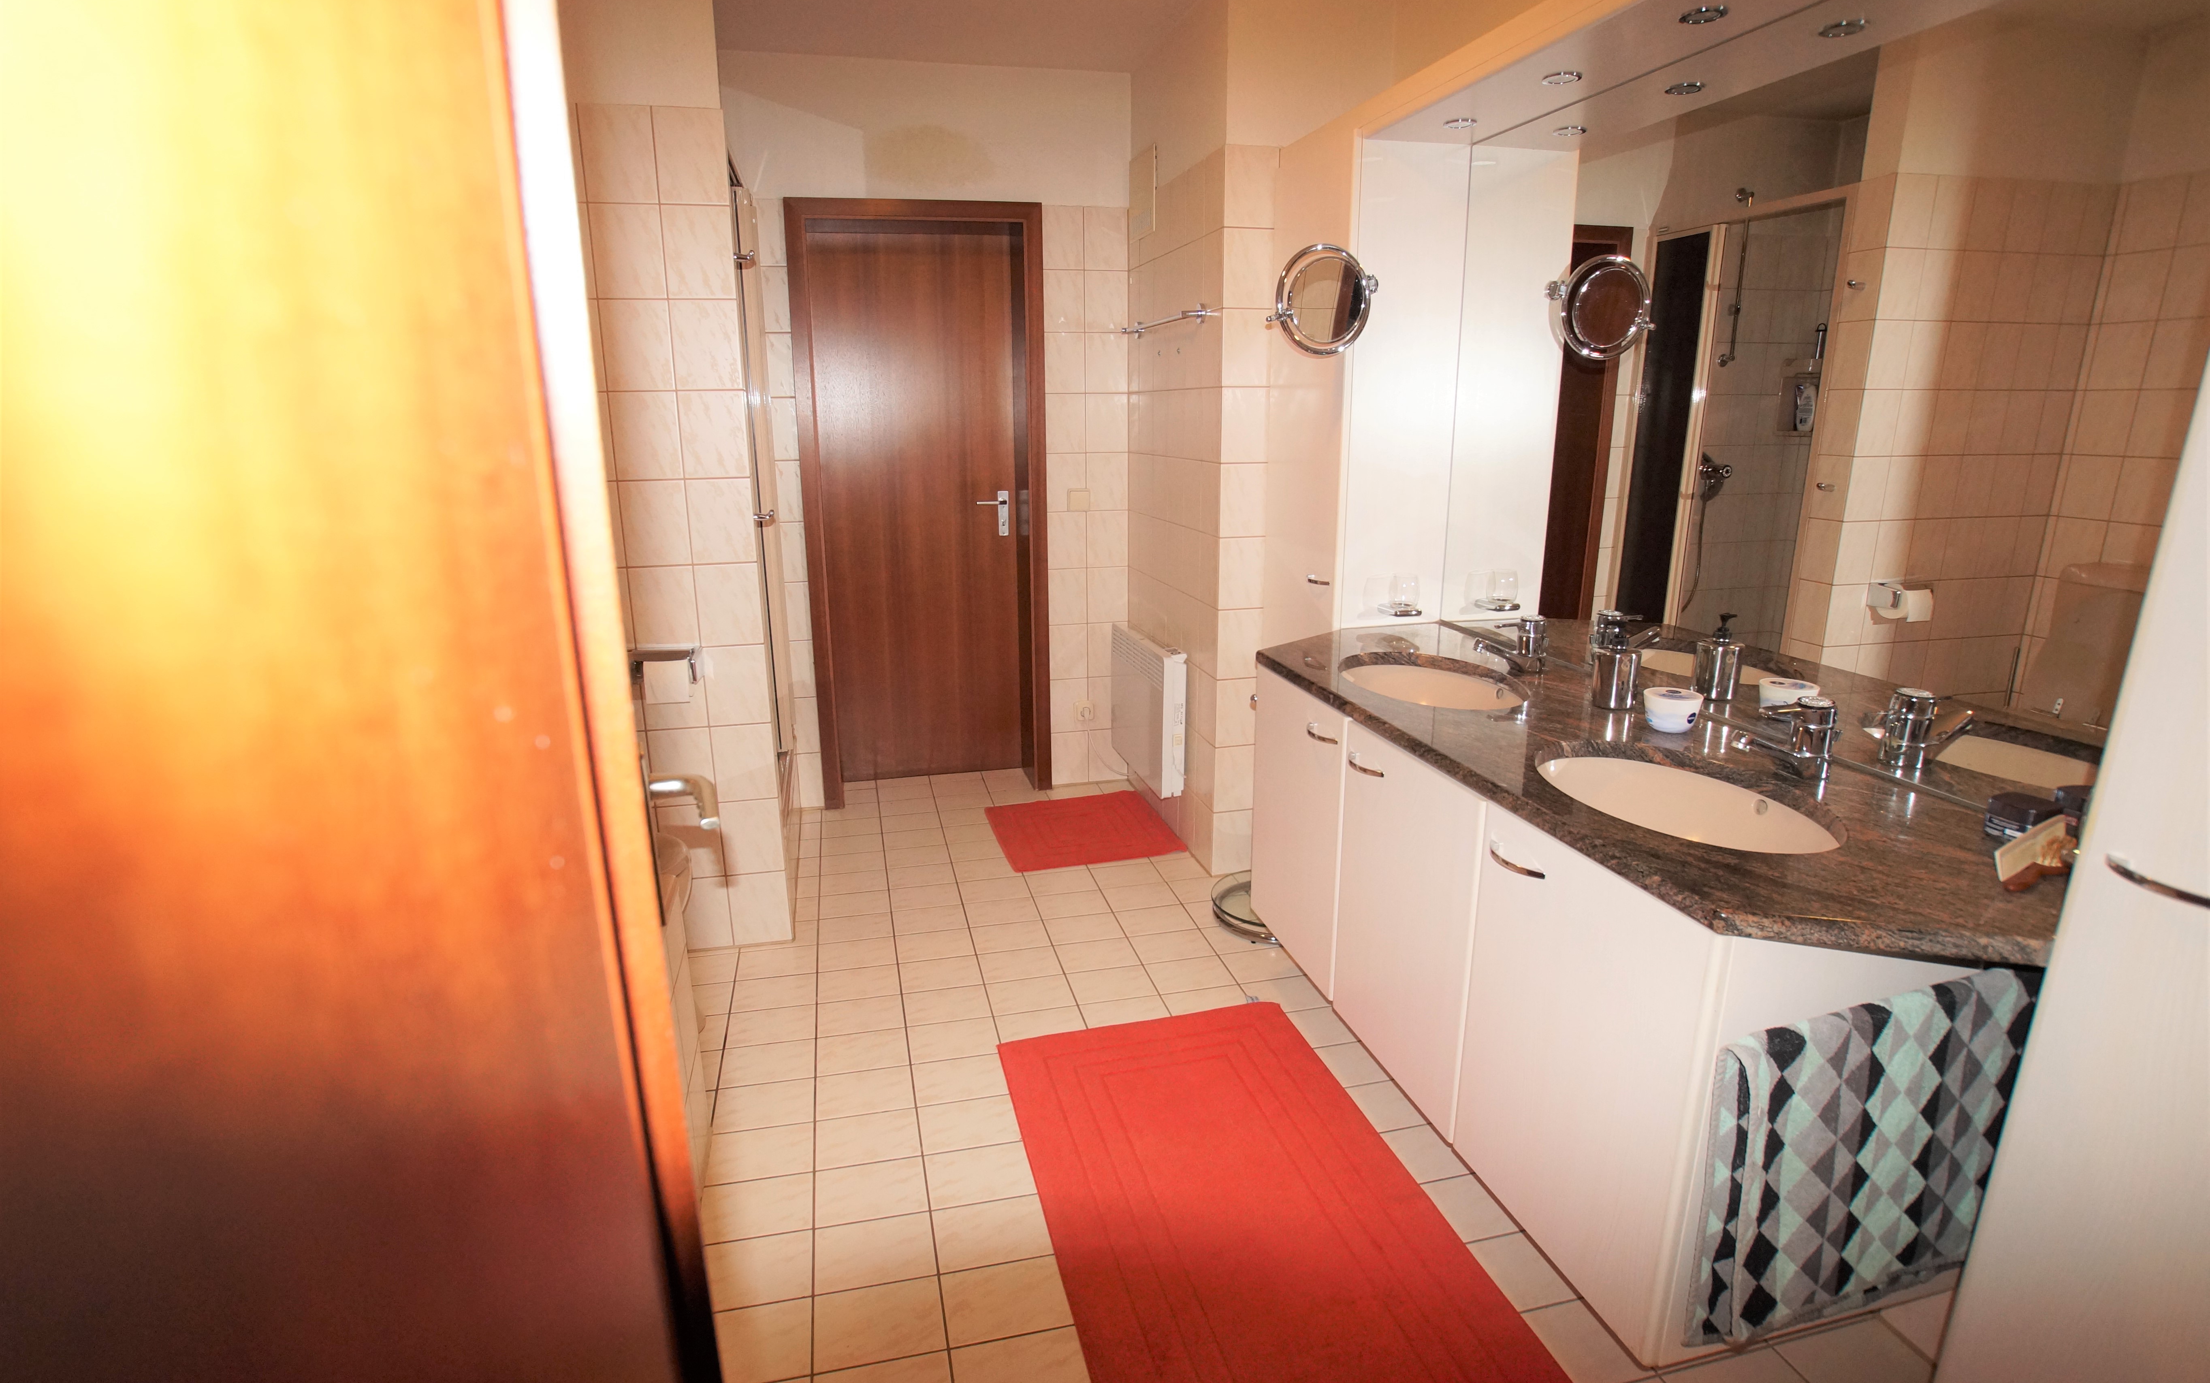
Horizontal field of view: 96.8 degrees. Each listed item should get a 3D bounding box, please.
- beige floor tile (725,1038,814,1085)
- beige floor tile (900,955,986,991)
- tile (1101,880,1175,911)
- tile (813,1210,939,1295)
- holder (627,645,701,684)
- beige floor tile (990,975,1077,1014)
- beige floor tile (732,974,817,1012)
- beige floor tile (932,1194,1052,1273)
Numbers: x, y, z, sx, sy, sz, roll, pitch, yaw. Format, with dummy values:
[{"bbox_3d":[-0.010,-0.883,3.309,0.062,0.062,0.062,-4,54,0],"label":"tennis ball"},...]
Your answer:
[{"bbox_3d":[-0.739,0.822,2.159,0.198,0.010,0.138,-4,16,-12],"label":"beige floor tile"},{"bbox_3d":[-0.417,0.727,2.505,0.200,0.010,0.147,-3,15,-15],"label":"beige floor tile"},{"bbox_3d":[0.106,0.623,2.927,0.200,0.010,0.147,-3,15,-15],"label":"tile"},{"bbox_3d":[-0.393,0.957,1.671,0.198,0.010,0.137,-4,16,-12],"label":"tile"},{"bbox_3d":[-1.065,-0.065,2.379,0.165,0.075,0.100,-3,15,-14],"label":"holder"},{"bbox_3d":[-0.183,0.752,2.420,0.200,0.010,0.148,-3,15,-14],"label":"beige floor tile"},{"bbox_3d":[-0.805,0.742,2.404,0.200,0.010,0.148,-3,15,-14],"label":"beige floor tile"},{"bbox_3d":[-0.195,0.944,1.707,0.199,0.010,0.137,-4,16,-13],"label":"beige floor tile"}]

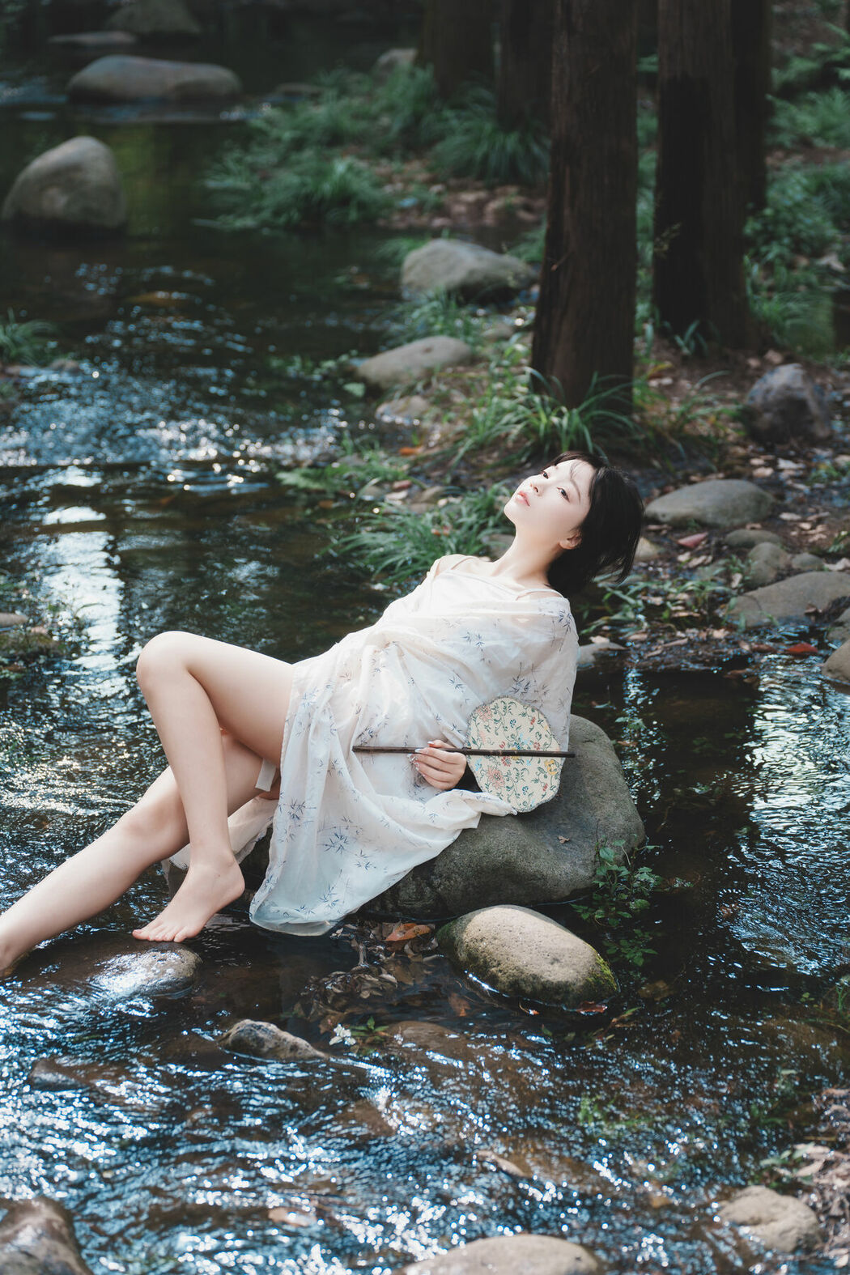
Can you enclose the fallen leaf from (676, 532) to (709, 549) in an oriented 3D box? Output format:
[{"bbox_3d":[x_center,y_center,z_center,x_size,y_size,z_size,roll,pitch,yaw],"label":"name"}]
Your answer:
[{"bbox_3d":[0.665,-0.240,6.250,0.083,0.030,0.065,0,19,0],"label":"fallen leaf"}]

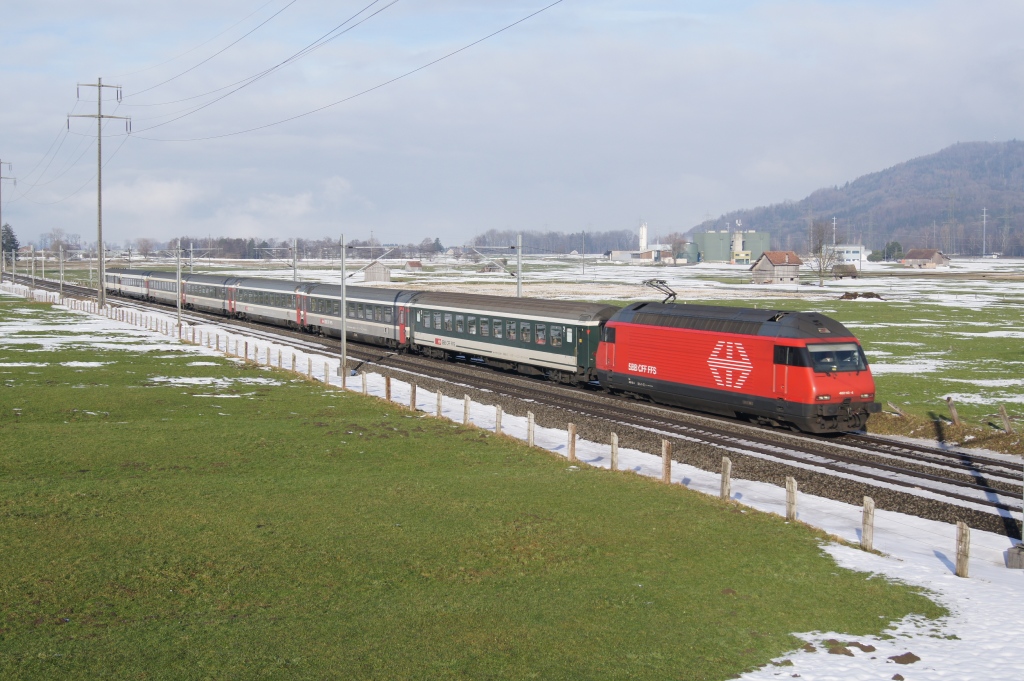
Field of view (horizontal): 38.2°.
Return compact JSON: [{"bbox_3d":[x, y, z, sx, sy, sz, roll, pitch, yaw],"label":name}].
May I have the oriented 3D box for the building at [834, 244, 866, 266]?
[{"bbox_3d":[173.619,-43.849,759.938,19.000,10.970,12.000,0,3,5],"label":"building"}]

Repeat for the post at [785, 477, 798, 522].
[{"bbox_3d":[7.236,4.102,38.387,0.200,1.144,0.220,-1,4,-22],"label":"post"}]

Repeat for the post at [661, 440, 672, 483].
[{"bbox_3d":[4.660,3.649,44.653,0.200,1.320,0.220,-1,4,-22],"label":"post"}]

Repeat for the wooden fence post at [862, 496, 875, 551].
[{"bbox_3d":[8.501,4.356,35.314,0.200,1.268,0.220,-1,4,-22],"label":"wooden fence post"}]

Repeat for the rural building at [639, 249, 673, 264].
[{"bbox_3d":[83.597,-48.596,855.000,20.600,9.200,16.000,0,3,6],"label":"rural building"}]

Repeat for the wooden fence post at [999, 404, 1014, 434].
[{"bbox_3d":[17.980,2.870,53.930,0.190,1.060,0.190,-13,3,-22],"label":"wooden fence post"}]

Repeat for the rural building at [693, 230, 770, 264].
[{"bbox_3d":[127.728,-54.117,860.000,44.700,19.500,26.000,0,3,8],"label":"rural building"}]

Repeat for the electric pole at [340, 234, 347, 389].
[{"bbox_3d":[-10.356,-2.141,90.848,0.250,8.730,0.250,-1,4,-23],"label":"electric pole"}]

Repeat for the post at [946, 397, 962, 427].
[{"bbox_3d":[18.609,3.010,62.256,0.180,1.240,0.220,-16,0,-23],"label":"post"}]

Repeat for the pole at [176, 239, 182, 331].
[{"bbox_3d":[-32.039,-5.373,142.402,0.250,8.770,0.250,-1,4,-23],"label":"pole"}]

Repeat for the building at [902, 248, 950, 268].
[{"bbox_3d":[193.866,-38.586,690.961,12.500,8.780,16.500,-2,4,-31],"label":"building"}]

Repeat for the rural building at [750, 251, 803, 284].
[{"bbox_3d":[60.927,-16.822,340.199,9.600,7.590,8.200,-2,4,-35],"label":"rural building"}]

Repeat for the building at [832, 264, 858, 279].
[{"bbox_3d":[90.309,-18.627,400.323,6.900,3.950,5.500,1,4,13],"label":"building"}]

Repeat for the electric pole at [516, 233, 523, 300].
[{"bbox_3d":[0.476,-2.572,93.960,0.250,8.310,0.250,-1,4,-23],"label":"electric pole"}]

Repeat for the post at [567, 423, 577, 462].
[{"bbox_3d":[2.043,3.511,51.038,0.200,1.311,0.220,-1,4,-22],"label":"post"}]

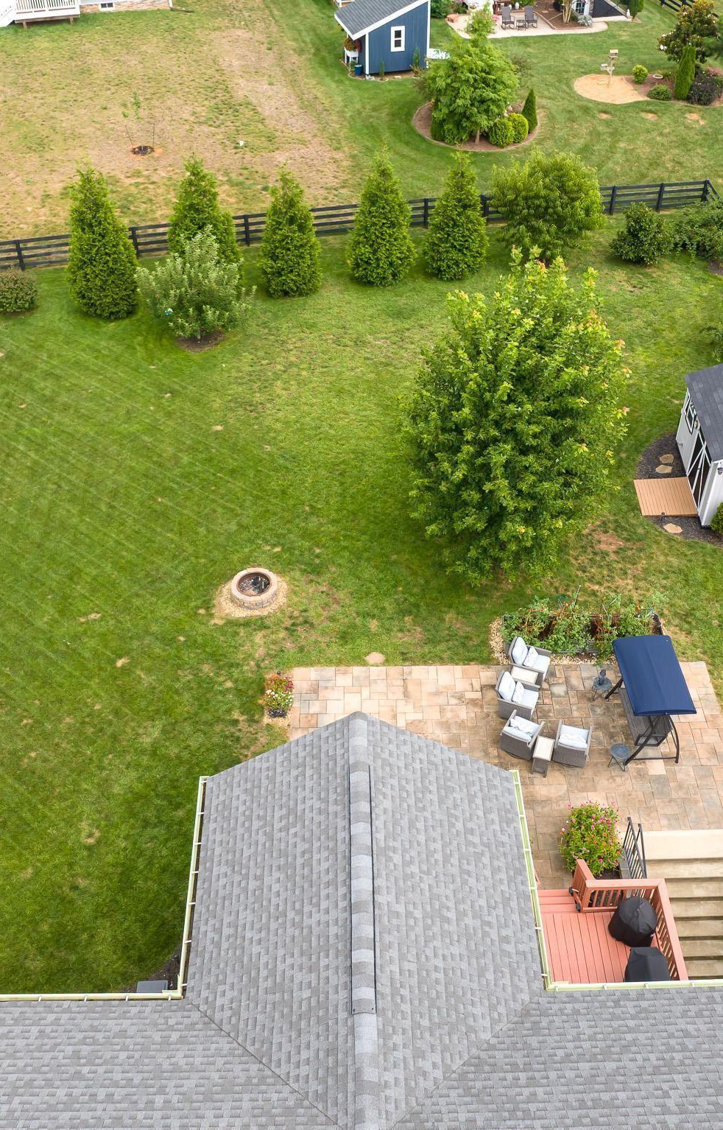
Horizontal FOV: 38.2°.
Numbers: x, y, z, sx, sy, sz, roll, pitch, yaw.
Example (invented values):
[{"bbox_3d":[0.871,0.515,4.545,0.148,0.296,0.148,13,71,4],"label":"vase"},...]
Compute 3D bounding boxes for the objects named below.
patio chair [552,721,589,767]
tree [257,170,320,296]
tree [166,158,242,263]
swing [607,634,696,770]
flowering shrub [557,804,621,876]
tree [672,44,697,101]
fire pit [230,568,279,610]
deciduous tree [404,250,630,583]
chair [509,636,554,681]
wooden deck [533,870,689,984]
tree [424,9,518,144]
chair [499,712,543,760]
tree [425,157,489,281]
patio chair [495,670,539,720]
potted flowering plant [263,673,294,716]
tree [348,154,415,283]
[{"bbox_3d":[4.669,3.928,23.083,0.730,0.760,0.780,13,44,14],"label":"patio chair"},{"bbox_3d":[-2.745,-12.191,38.184,2.393,4.378,2.393,-1,44,0],"label":"tree"},{"bbox_3d":[-5.998,-12.699,38.830,2.750,4.700,2.750,-1,44,0],"label":"tree"},{"bbox_3d":[6.378,3.089,23.249,1.300,1.750,2.050,-2,43,-2],"label":"swing"},{"bbox_3d":[4.602,5.594,21.013,1.180,1.100,1.200,0,43,0],"label":"flowering shrub"},{"bbox_3d":[16.628,-25.244,53.498,1.091,2.588,1.091,-1,44,0],"label":"tree"},{"bbox_3d":[-2.760,0.615,26.939,1.278,0.340,1.278,0,43,0],"label":"fire pit"},{"bbox_3d":[3.716,-3.391,24.986,5.500,8.000,5.500,0,43,0],"label":"deciduous tree"},{"bbox_3d":[4.022,2.207,24.967,0.780,0.760,0.730,16,45,17],"label":"chair"},{"bbox_3d":[3.930,6.999,17.729,2.950,1.350,3.050,-1,44,0],"label":"wooden deck"},{"bbox_3d":[5.237,-22.878,49.209,4.477,5.948,4.477,-1,43,0],"label":"tree"},{"bbox_3d":[3.310,3.482,21.845,0.700,0.800,0.760,21,48,21],"label":"chair"},{"bbox_3d":[3.587,-12.900,38.820,2.354,4.503,2.354,-1,43,0],"label":"tree"},{"bbox_3d":[3.600,2.976,24.131,0.780,0.760,0.730,14,44,15],"label":"patio chair"},{"bbox_3d":[-1.959,2.992,24.211,0.700,0.700,0.850,0,43,0],"label":"potted flowering plant"},{"bbox_3d":[0.735,-12.727,38.246,2.538,4.592,2.538,-1,44,0],"label":"tree"}]

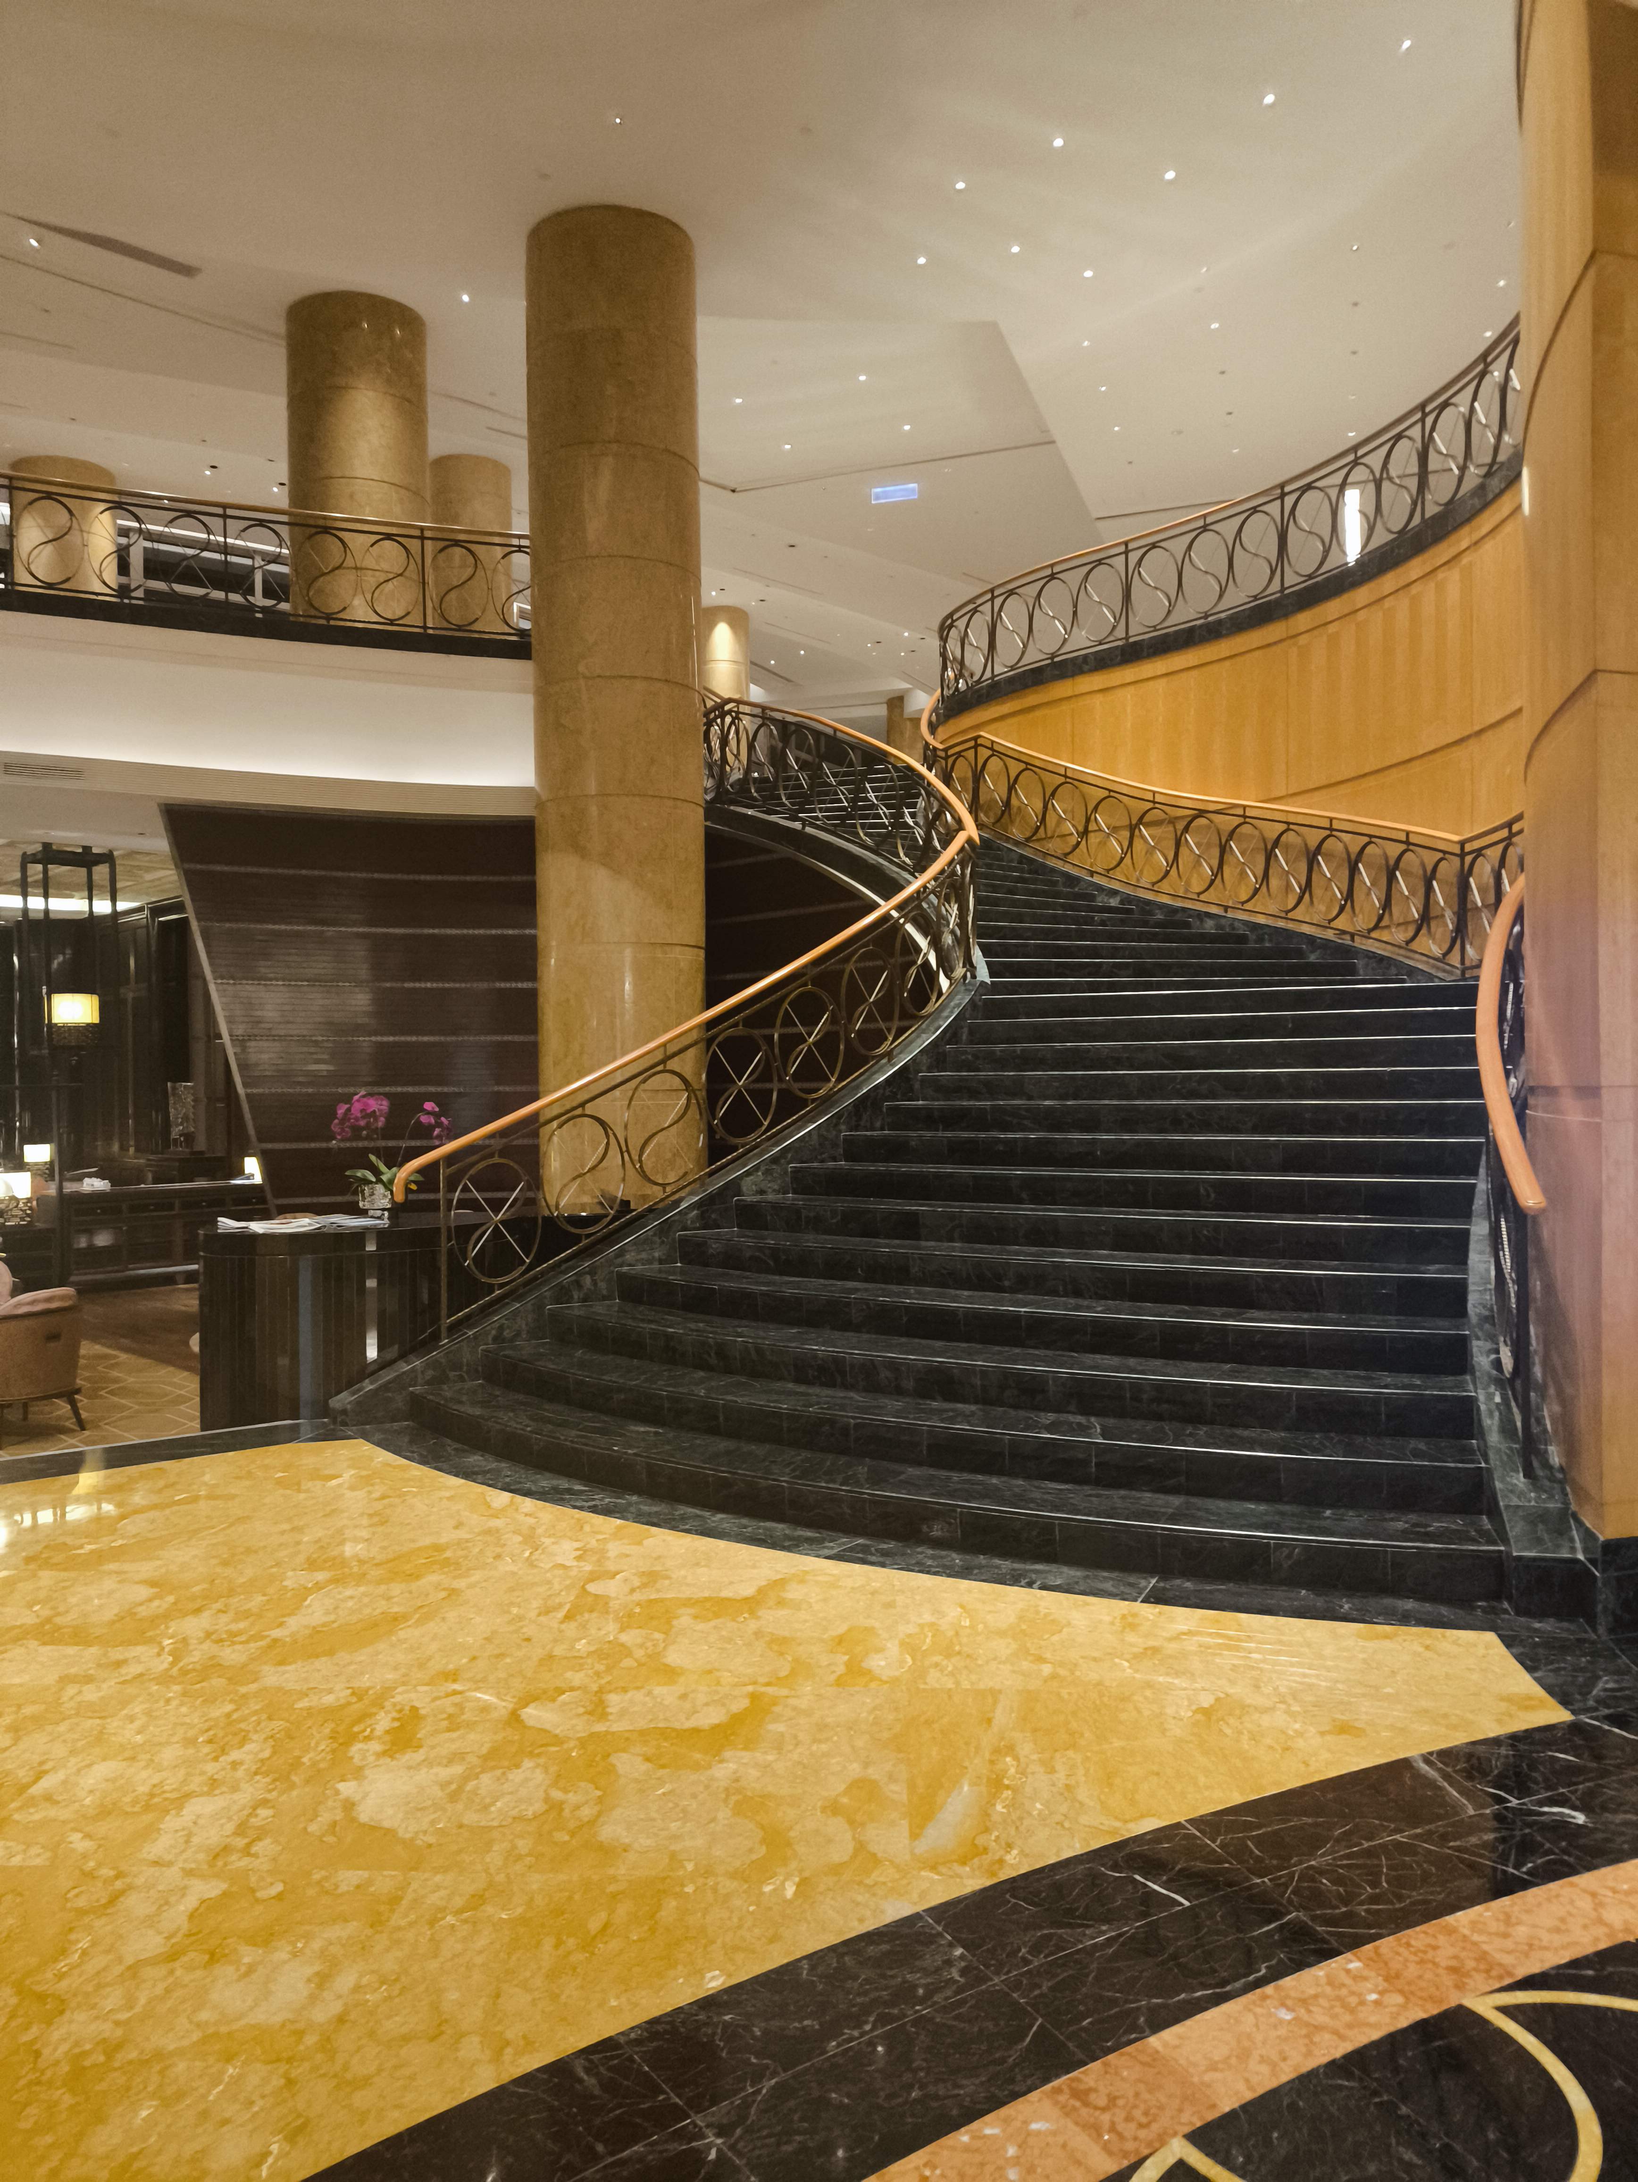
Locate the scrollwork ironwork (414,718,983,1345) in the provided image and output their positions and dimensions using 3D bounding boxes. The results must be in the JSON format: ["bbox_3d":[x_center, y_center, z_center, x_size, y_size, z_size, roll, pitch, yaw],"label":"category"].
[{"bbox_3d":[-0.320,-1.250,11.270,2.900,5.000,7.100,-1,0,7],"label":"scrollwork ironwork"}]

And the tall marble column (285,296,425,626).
[{"bbox_3d":[-4.827,-6.310,16.550,1.410,3.560,1.410,-1,0,0],"label":"tall marble column"}]

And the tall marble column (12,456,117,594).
[{"bbox_3d":[-10.600,-6.550,22.200,1.330,4.200,1.330,-1,0,0],"label":"tall marble column"}]

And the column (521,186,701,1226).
[{"bbox_3d":[-1.708,-2.810,13.450,1.410,8.820,1.410,-1,0,0],"label":"column"}]

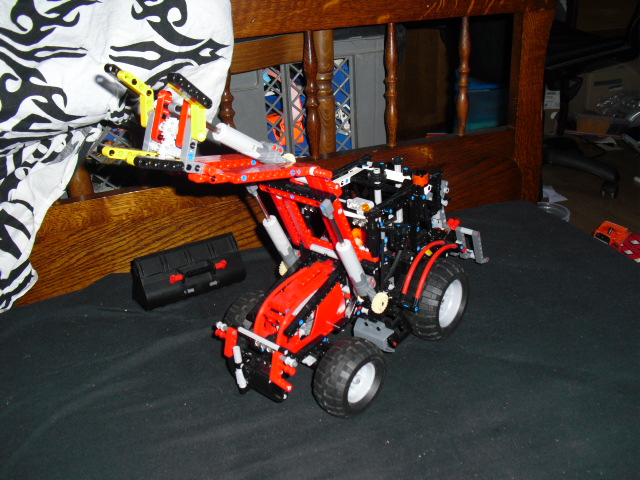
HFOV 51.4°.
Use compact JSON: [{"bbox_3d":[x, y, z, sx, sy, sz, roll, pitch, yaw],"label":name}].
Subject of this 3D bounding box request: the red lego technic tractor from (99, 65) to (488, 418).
[{"bbox_3d":[0.013,-0.031,0.664,0.164,0.355,0.456,18,33,37],"label":"red lego technic tractor"}]

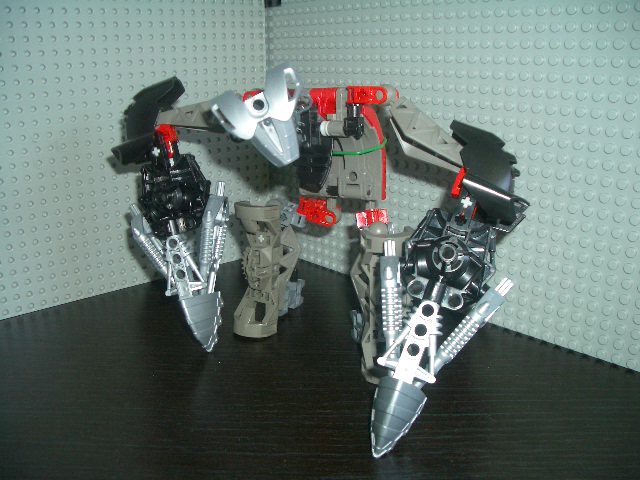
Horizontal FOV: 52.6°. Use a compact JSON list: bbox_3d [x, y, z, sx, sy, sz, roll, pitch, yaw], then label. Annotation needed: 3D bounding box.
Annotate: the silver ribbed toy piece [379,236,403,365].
[{"bbox_3d":[0.027,0.024,0.246,0.009,0.050,0.010,0,14,8],"label":"silver ribbed toy piece"}]

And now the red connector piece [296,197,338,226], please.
[{"bbox_3d":[-0.001,-0.014,0.322,0.022,0.011,0.011,17,19,26],"label":"red connector piece"}]

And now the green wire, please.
[{"bbox_3d":[0.018,-0.043,0.302,0.027,0.007,0.009,7,18,23],"label":"green wire"}]

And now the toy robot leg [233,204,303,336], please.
[{"bbox_3d":[-0.028,0.015,0.356,0.026,0.074,0.035,11,20,33],"label":"toy robot leg"}]

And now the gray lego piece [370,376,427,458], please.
[{"bbox_3d":[0.030,0.068,0.250,0.019,0.031,0.015,20,14,4],"label":"gray lego piece"}]

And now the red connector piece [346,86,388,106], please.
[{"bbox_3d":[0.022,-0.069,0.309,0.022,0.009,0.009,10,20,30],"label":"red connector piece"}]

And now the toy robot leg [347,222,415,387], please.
[{"bbox_3d":[0.029,0.029,0.309,0.026,0.075,0.034,-6,18,-18],"label":"toy robot leg"}]

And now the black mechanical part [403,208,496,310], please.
[{"bbox_3d":[0.050,0.008,0.251,0.034,0.035,0.026,20,14,3],"label":"black mechanical part"}]

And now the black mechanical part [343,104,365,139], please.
[{"bbox_3d":[0.016,-0.056,0.303,0.010,0.016,0.010,7,18,23],"label":"black mechanical part"}]

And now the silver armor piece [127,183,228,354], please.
[{"bbox_3d":[-0.066,0.015,0.331,0.048,0.081,0.023,-10,13,11],"label":"silver armor piece"}]

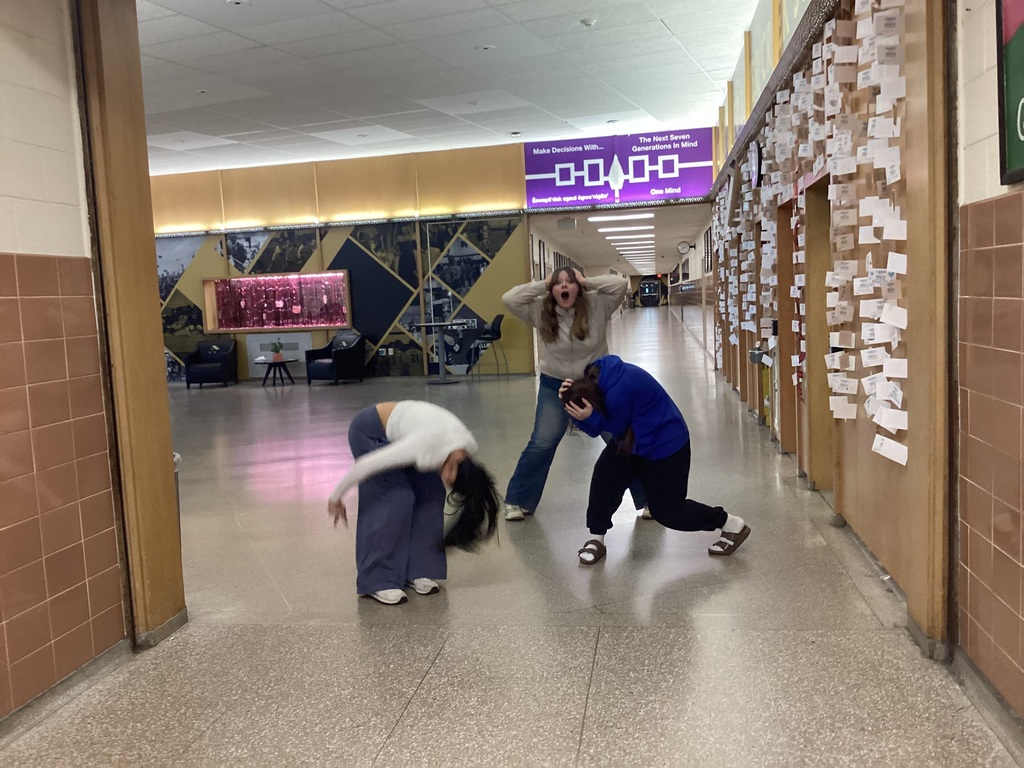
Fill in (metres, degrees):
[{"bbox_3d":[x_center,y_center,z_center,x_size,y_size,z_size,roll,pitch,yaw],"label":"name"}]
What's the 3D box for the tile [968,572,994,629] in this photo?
[{"bbox_3d":[1.531,0.713,2.985,0.012,0.147,0.211,-2,6,9],"label":"tile"}]

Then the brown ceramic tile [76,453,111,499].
[{"bbox_3d":[-1.676,0.365,3.662,0.015,0.153,0.210,-2,6,9],"label":"brown ceramic tile"}]

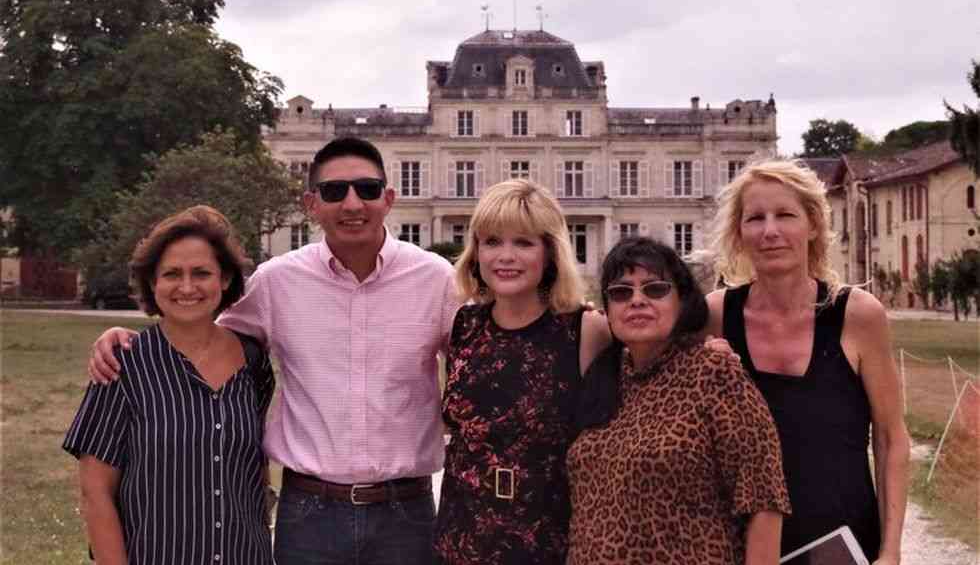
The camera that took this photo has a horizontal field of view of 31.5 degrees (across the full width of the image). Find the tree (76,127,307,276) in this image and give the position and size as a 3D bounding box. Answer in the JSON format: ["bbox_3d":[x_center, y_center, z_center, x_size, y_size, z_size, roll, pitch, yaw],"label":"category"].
[{"bbox_3d":[-15.200,-3.000,88.000,11.200,9.400,10.500,0,0,0],"label":"tree"}]

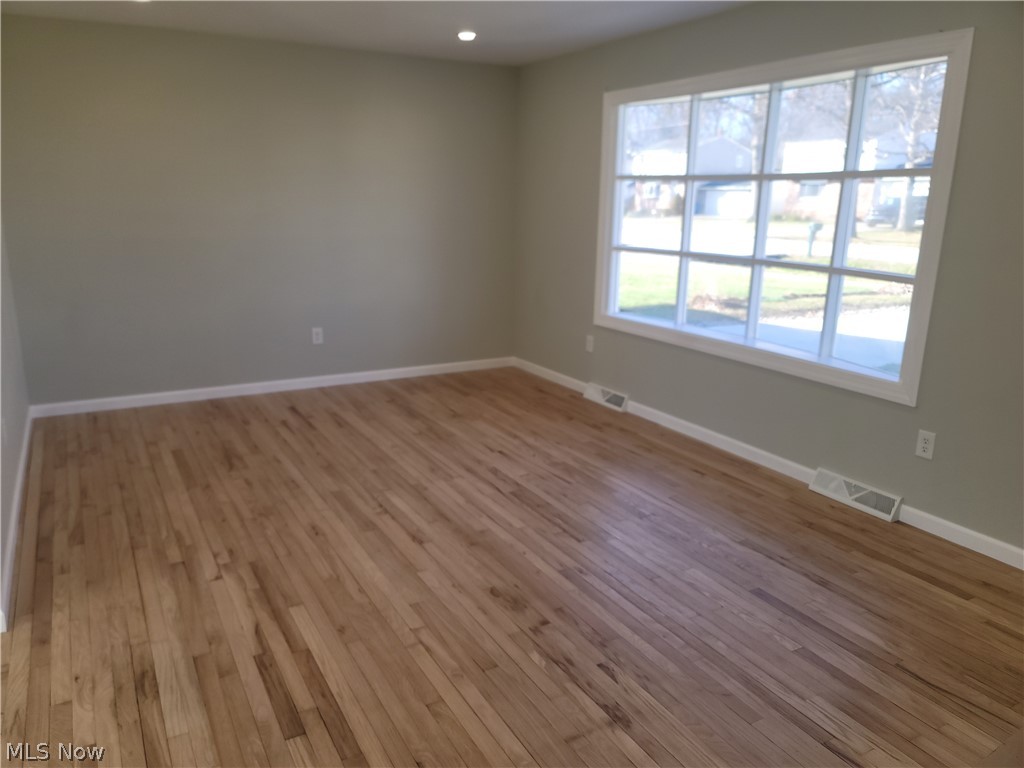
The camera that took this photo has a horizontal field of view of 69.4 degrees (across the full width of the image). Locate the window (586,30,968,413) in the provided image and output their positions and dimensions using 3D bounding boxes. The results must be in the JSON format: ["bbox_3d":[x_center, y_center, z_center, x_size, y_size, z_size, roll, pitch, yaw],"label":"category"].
[{"bbox_3d":[1.274,-0.942,4.225,0.100,1.585,2.472,-7,16,-29],"label":"window"}]

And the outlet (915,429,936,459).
[{"bbox_3d":[1.877,0.275,3.352,0.010,0.122,0.075,-7,16,-29],"label":"outlet"}]

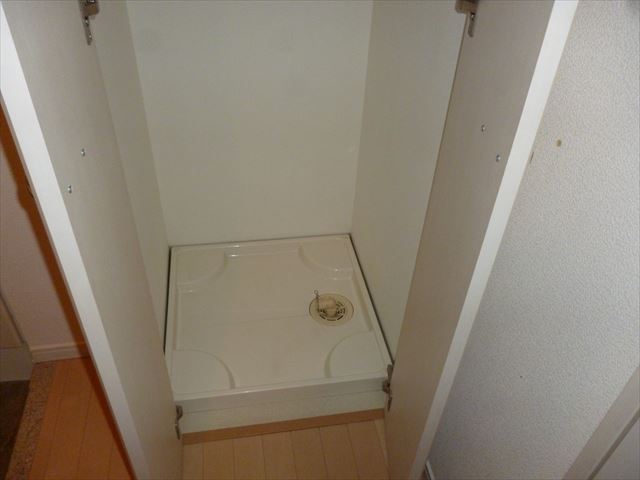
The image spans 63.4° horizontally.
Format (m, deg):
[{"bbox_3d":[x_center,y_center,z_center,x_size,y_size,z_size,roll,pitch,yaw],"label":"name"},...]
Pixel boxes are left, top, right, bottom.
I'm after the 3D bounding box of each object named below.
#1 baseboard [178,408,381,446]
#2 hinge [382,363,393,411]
[{"bbox_3d":[-0.090,0.520,1.460,0.600,0.054,0.016,-4,38,-9],"label":"baseboard"},{"bbox_3d":[0.183,0.395,1.395,0.035,0.125,0.040,-4,38,-9],"label":"hinge"}]

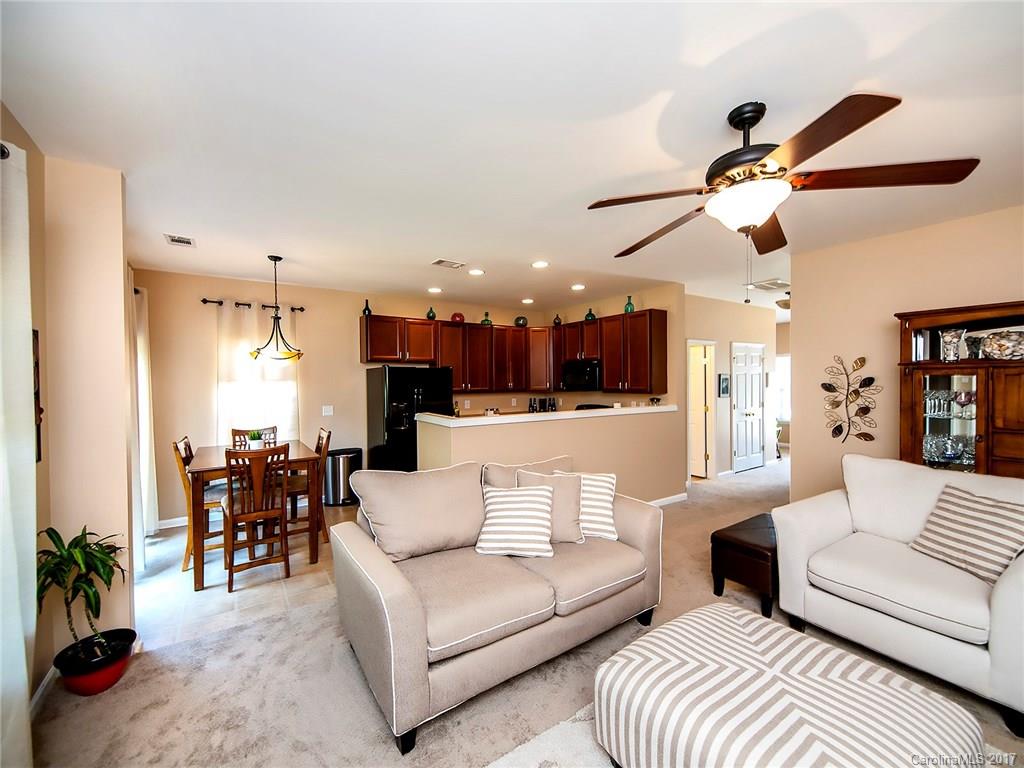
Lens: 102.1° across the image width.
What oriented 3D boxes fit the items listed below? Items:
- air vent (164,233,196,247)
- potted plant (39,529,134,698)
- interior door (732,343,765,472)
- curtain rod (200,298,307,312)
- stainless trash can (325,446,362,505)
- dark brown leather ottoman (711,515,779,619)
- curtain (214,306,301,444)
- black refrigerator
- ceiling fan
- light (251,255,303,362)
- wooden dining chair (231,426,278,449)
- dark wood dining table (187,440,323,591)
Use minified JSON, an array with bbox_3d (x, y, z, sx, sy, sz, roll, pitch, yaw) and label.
[{"bbox_3d":[-2.782,-1.191,3.485,0.210,0.025,0.290,-1,1,-34],"label":"air vent"},{"bbox_3d":[-2.168,1.136,2.120,0.420,0.830,0.420,-1,1,-34],"label":"potted plant"},{"bbox_3d":[3.967,0.414,6.900,0.980,2.060,0.060,-1,1,-34],"label":"interior door"},{"bbox_3d":[-2.939,-0.901,4.766,1.030,0.060,0.090,-1,1,-34],"label":"curtain rod"},{"bbox_3d":[-2.137,1.165,5.247,0.430,0.690,0.300,-1,1,-34],"label":"stainless trash can"},{"bbox_3d":[1.877,1.272,3.022,0.840,0.435,0.400,-1,1,-34],"label":"dark brown leather ottoman"},{"bbox_3d":[-2.895,0.256,4.795,0.820,2.330,0.100,-1,1,-34],"label":"curtain"},{"bbox_3d":[-1.342,0.632,5.458,0.900,1.740,0.760,-1,1,-34],"label":"black refrigerator"},{"bbox_3d":[1.029,-0.941,1.863,1.450,0.520,1.430,-1,1,-34],"label":"ceiling fan"},{"bbox_3d":[-2.242,-0.705,3.940,0.440,1.000,0.440,-1,1,-34],"label":"light"},{"bbox_3d":[-2.558,0.995,4.171,0.450,1.065,0.560,-1,1,-34],"label":"wooden dining chair"},{"bbox_3d":[-2.342,1.080,3.793,0.890,0.900,1.240,-1,1,-34],"label":"dark wood dining table"}]

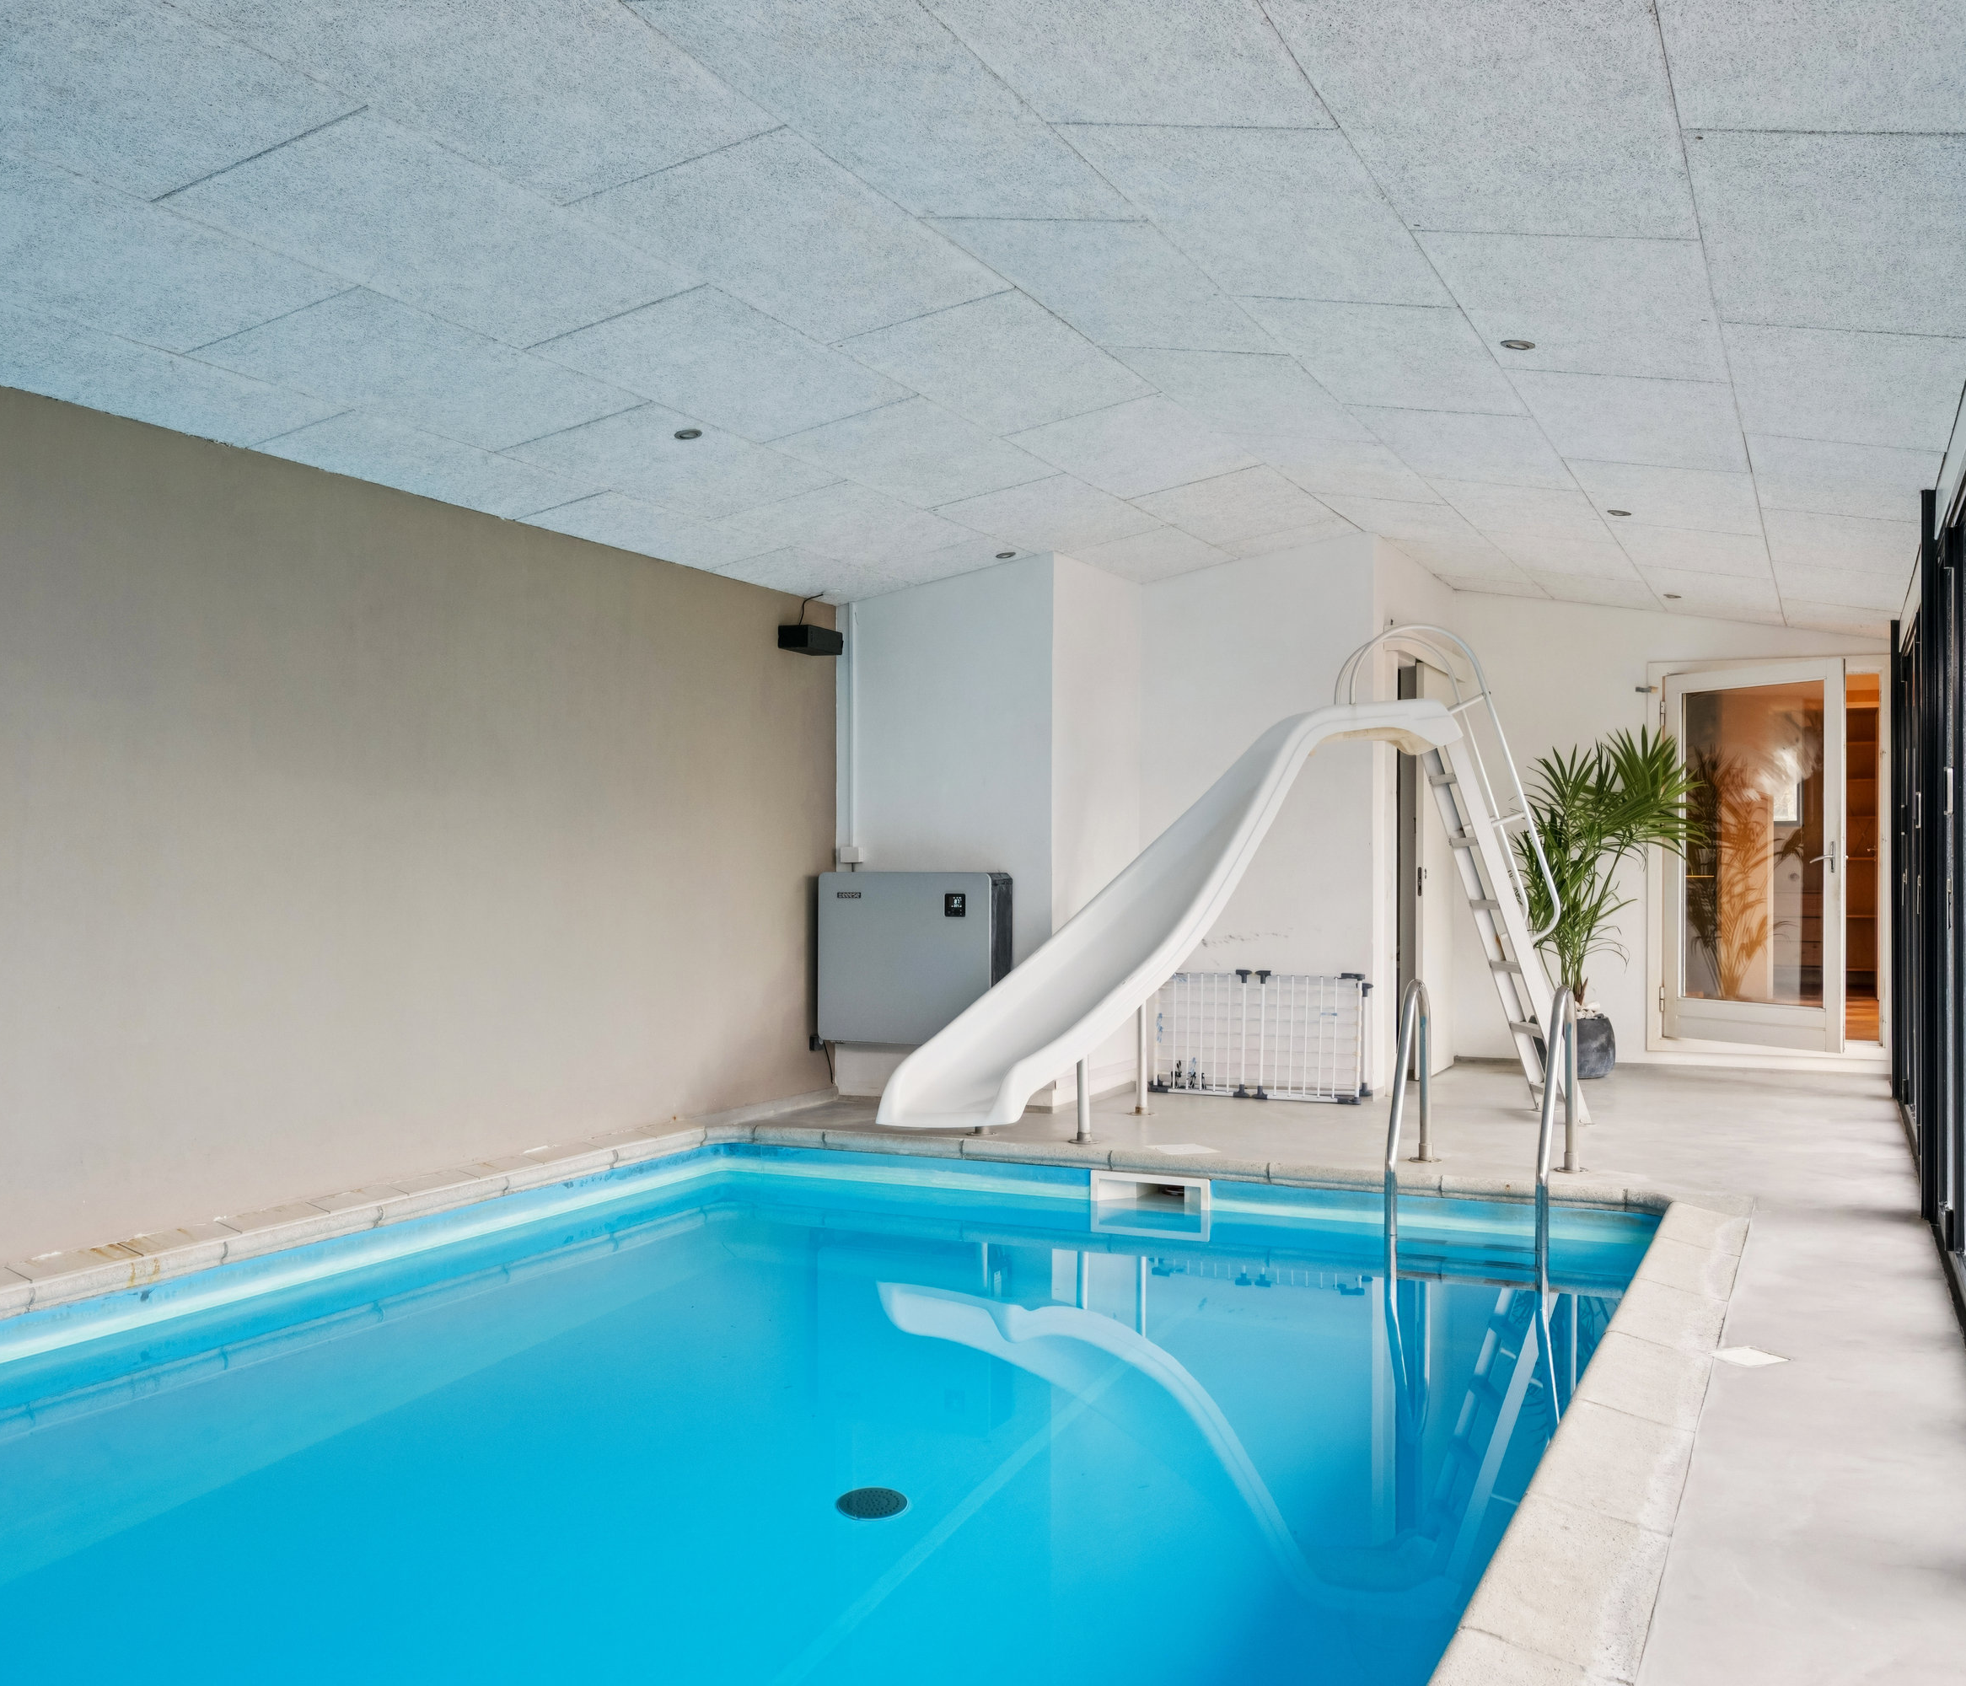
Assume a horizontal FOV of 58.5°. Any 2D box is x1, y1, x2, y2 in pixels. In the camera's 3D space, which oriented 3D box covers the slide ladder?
[{"bbox_3d":[1.994,0.135,7.408,0.980,2.040,0.460,0,-1,-3],"label":"slide ladder"}]

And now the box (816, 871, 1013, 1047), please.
[{"bbox_3d":[-0.290,0.516,7.745,0.840,0.770,0.240,0,-1,26],"label":"box"}]

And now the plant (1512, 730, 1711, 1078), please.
[{"bbox_3d":[3.159,0.299,8.842,0.930,1.780,0.870,0,-1,26],"label":"plant"}]

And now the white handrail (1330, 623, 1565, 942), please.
[{"bbox_3d":[1.946,-0.238,7.411,0.880,1.290,0.460,0,-1,-3],"label":"white handrail"}]

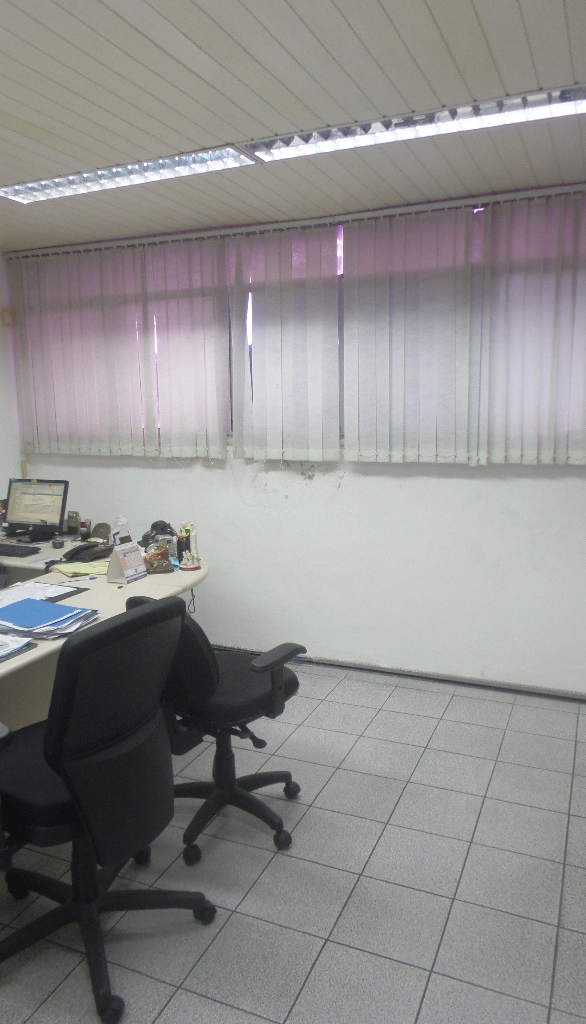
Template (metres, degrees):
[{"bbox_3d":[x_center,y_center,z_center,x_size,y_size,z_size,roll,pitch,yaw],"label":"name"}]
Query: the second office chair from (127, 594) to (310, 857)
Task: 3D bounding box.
[{"bbox_3d":[-0.250,0.734,2.531,0.600,0.884,0.585,-8,10,-37],"label":"second office chair"}]

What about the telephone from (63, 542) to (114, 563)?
[{"bbox_3d":[-1.155,0.214,3.880,0.190,0.095,0.210,3,10,29],"label":"telephone"}]

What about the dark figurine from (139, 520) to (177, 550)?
[{"bbox_3d":[-0.734,0.148,3.692,0.205,0.175,0.130,-3,8,-11],"label":"dark figurine"}]

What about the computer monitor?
[{"bbox_3d":[-1.702,-0.010,4.506,0.500,0.390,0.190,2,9,24],"label":"computer monitor"}]

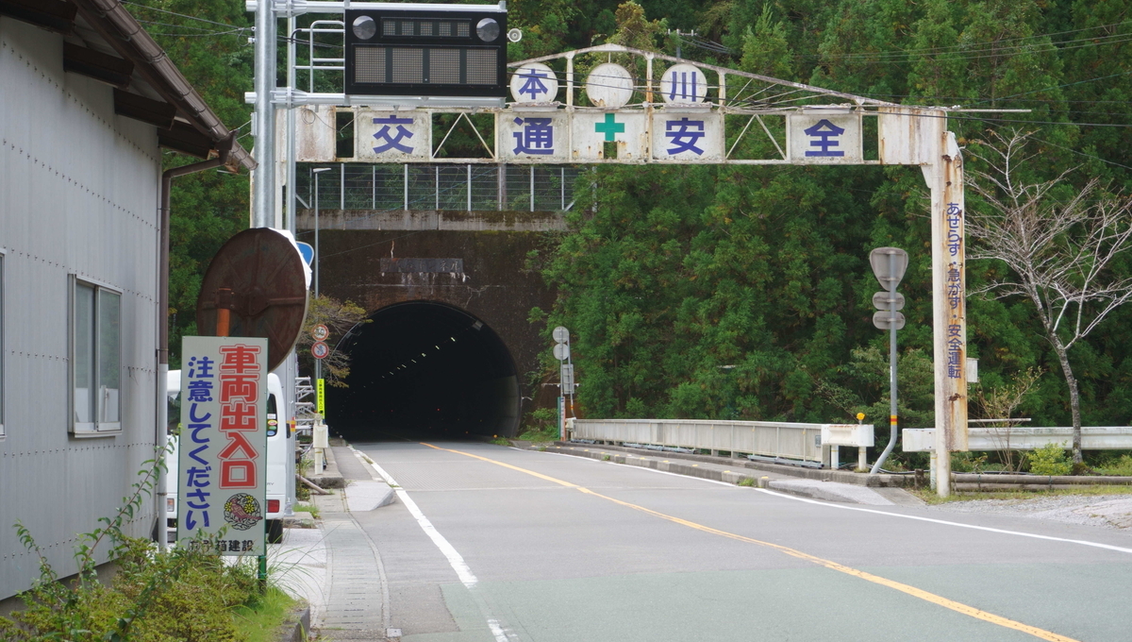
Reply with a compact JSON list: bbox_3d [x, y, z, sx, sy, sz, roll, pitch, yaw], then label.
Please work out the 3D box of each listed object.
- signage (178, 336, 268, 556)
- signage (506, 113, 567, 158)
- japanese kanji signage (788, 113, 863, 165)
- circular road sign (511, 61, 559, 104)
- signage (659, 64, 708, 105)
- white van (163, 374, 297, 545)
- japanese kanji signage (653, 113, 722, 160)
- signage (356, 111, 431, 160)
[{"bbox_3d":[-2.203,0.806,15.150,0.550,1.400,0.040,1,-2,-5],"label":"signage"},{"bbox_3d":[-0.513,-2.968,38.119,1.098,0.761,0.100,0,-2,-3],"label":"signage"},{"bbox_3d":[4.206,-2.965,38.379,1.228,0.782,0.100,0,-2,-3],"label":"japanese kanji signage"},{"bbox_3d":[-0.509,-3.782,38.138,0.771,0.770,0.080,0,-2,-3],"label":"circular road sign"},{"bbox_3d":[1.917,-3.772,38.272,0.766,0.757,0.080,0,-2,-3],"label":"signage"},{"bbox_3d":[-3.930,1.480,26.500,1.475,1.875,3.395,0,-2,-9],"label":"white van"},{"bbox_3d":[1.954,-2.963,38.255,1.148,0.779,0.100,0,-2,-3],"label":"japanese kanji signage"},{"bbox_3d":[-2.773,-2.962,37.995,1.216,0.782,0.100,0,-2,-3],"label":"signage"}]

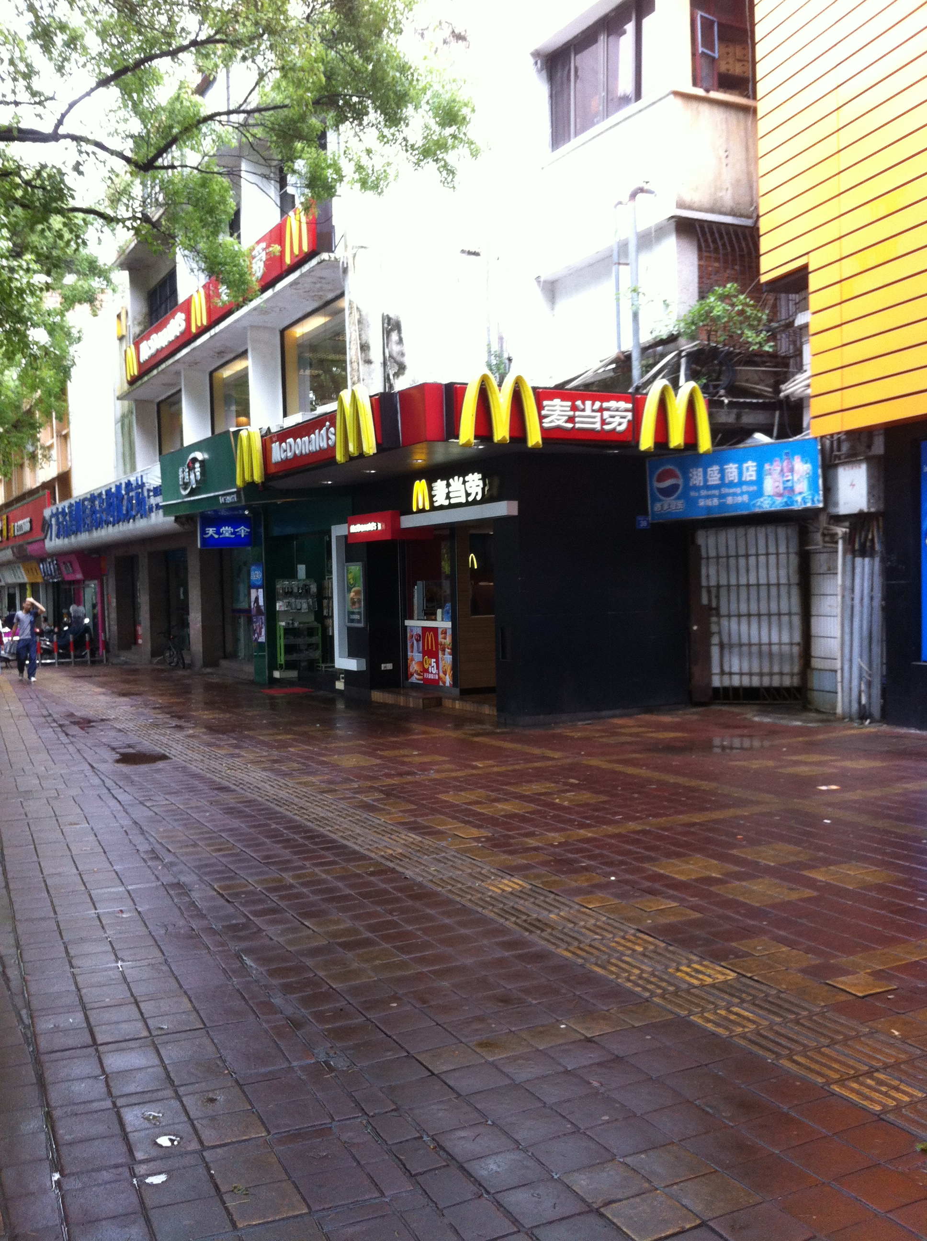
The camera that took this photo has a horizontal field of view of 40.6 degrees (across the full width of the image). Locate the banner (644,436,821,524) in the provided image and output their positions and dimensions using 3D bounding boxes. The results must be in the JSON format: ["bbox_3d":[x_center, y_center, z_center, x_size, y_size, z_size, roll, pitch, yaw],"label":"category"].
[{"bbox_3d":[3.011,-1.538,13.989,2.103,0.744,0.100,-2,1,39],"label":"banner"}]

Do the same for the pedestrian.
[{"bbox_3d":[-8.668,0.382,25.000,0.565,1.678,0.420,-2,2,-22],"label":"pedestrian"}]

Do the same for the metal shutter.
[{"bbox_3d":[3.435,-0.077,15.100,1.285,2.088,0.060,0,2,32],"label":"metal shutter"}]

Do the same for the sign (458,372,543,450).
[{"bbox_3d":[0.383,-2.136,12.814,0.861,0.716,0.180,-2,2,-27],"label":"sign"}]

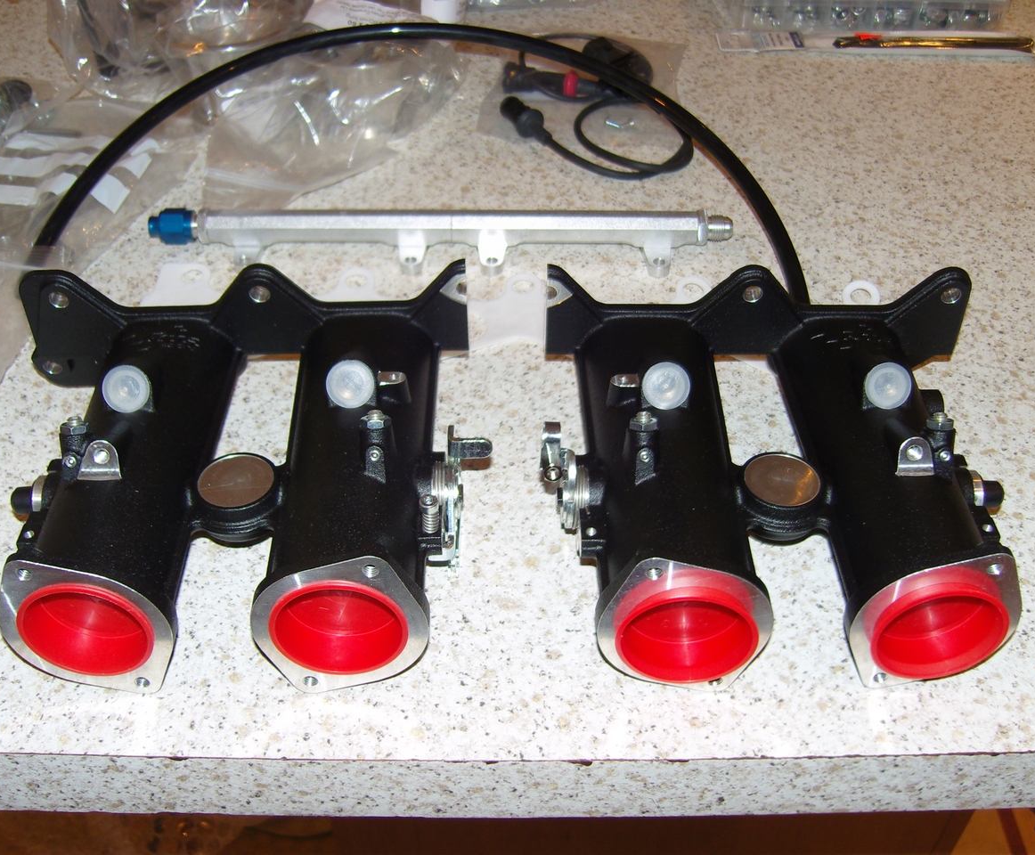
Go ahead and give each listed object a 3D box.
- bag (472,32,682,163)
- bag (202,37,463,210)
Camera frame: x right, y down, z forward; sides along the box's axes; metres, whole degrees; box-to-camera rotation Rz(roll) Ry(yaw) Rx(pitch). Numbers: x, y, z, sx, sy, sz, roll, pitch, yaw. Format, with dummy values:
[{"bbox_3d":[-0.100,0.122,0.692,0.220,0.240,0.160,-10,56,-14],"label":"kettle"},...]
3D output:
[{"bbox_3d":[0.046,-0.228,0.748,0.140,0.024,0.142,0,42,0],"label":"bag"},{"bbox_3d":[-0.108,-0.196,0.694,0.150,0.048,0.160,0,42,0],"label":"bag"}]

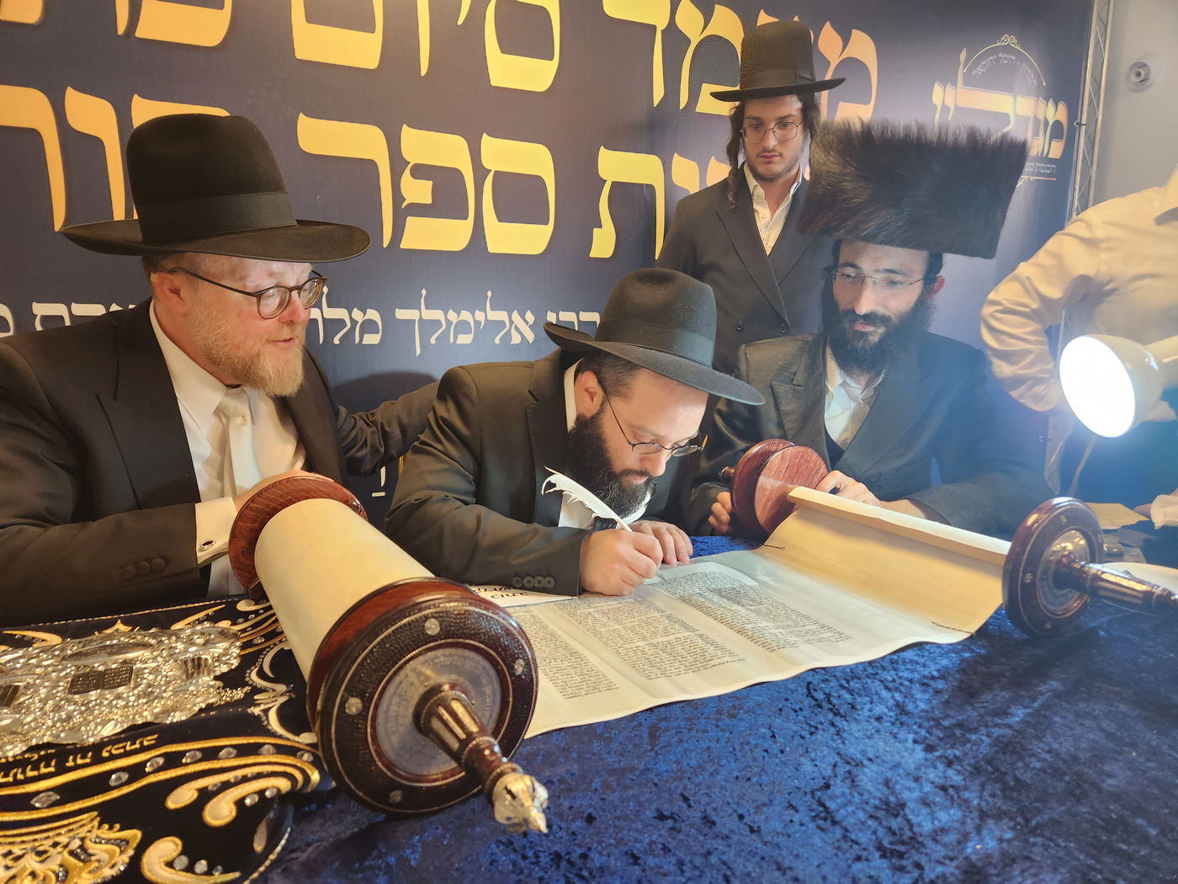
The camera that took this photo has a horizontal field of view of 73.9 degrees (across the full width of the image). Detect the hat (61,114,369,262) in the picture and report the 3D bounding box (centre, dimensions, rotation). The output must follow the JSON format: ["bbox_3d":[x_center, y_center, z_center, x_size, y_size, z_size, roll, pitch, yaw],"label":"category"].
[{"bbox_3d":[-0.460,-0.306,0.957,0.370,0.155,0.330,8,17,23],"label":"hat"}]

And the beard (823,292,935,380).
[{"bbox_3d":[0.487,-0.181,1.315,0.150,0.135,0.110,9,23,41],"label":"beard"}]

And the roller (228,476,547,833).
[{"bbox_3d":[-0.242,0.151,0.779,0.165,0.165,0.830,0,8,-32],"label":"roller"}]

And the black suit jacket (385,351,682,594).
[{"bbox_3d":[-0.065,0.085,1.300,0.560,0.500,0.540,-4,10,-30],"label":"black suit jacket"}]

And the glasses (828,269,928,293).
[{"bbox_3d":[0.506,-0.285,1.327,0.140,0.040,0.140,9,23,41],"label":"glasses"}]

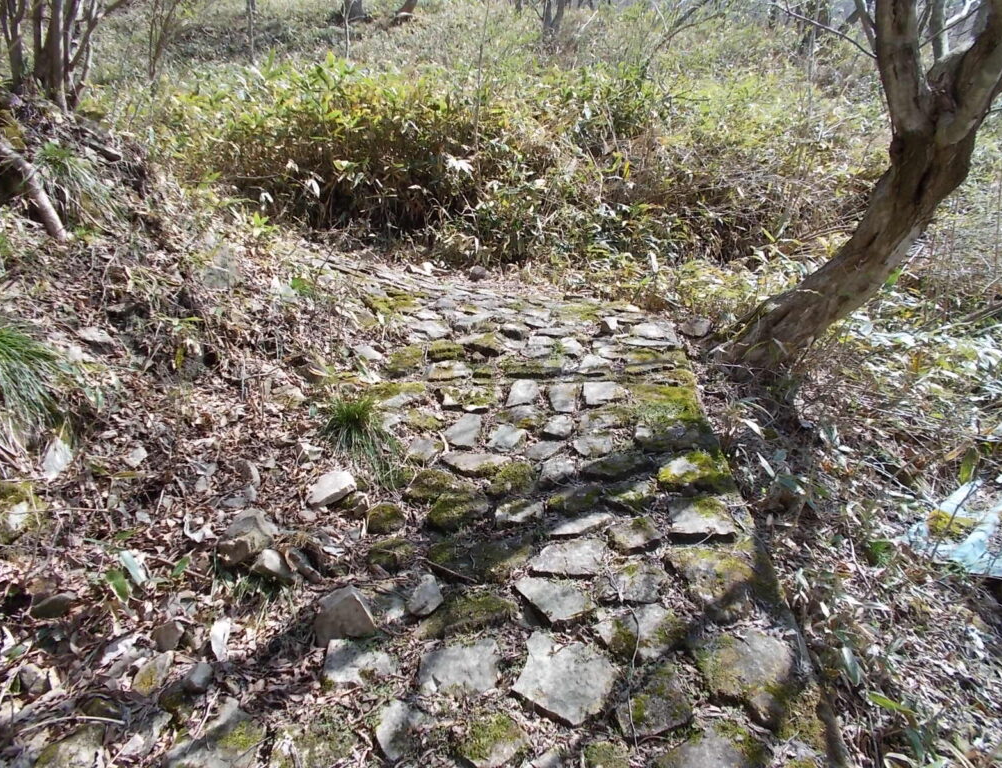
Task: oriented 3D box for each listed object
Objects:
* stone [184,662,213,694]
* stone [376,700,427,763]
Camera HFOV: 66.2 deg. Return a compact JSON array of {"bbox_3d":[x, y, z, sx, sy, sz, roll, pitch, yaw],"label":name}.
[{"bbox_3d":[-0.758,0.738,1.929,0.070,0.050,0.060,-4,19,-13],"label":"stone"},{"bbox_3d":[-0.238,0.835,1.853,0.110,0.050,0.140,-2,23,-5],"label":"stone"}]

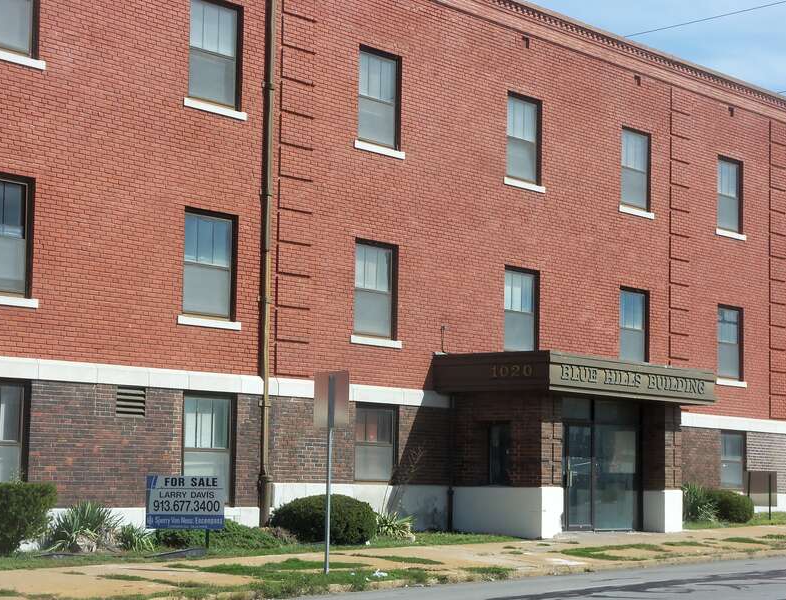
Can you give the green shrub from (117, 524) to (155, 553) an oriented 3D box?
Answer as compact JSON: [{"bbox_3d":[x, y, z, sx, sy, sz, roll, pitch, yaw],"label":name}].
[{"bbox_3d":[-3.707,3.447,26.719,0.460,0.420,0.500,1,-6,0],"label":"green shrub"}]

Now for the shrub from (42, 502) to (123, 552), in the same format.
[{"bbox_3d":[-4.315,3.154,25.692,0.950,0.700,1.080,-4,-8,39],"label":"shrub"}]

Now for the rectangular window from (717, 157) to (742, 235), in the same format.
[{"bbox_3d":[7.620,-2.368,42.125,0.150,1.668,1.168,-4,-8,38],"label":"rectangular window"}]

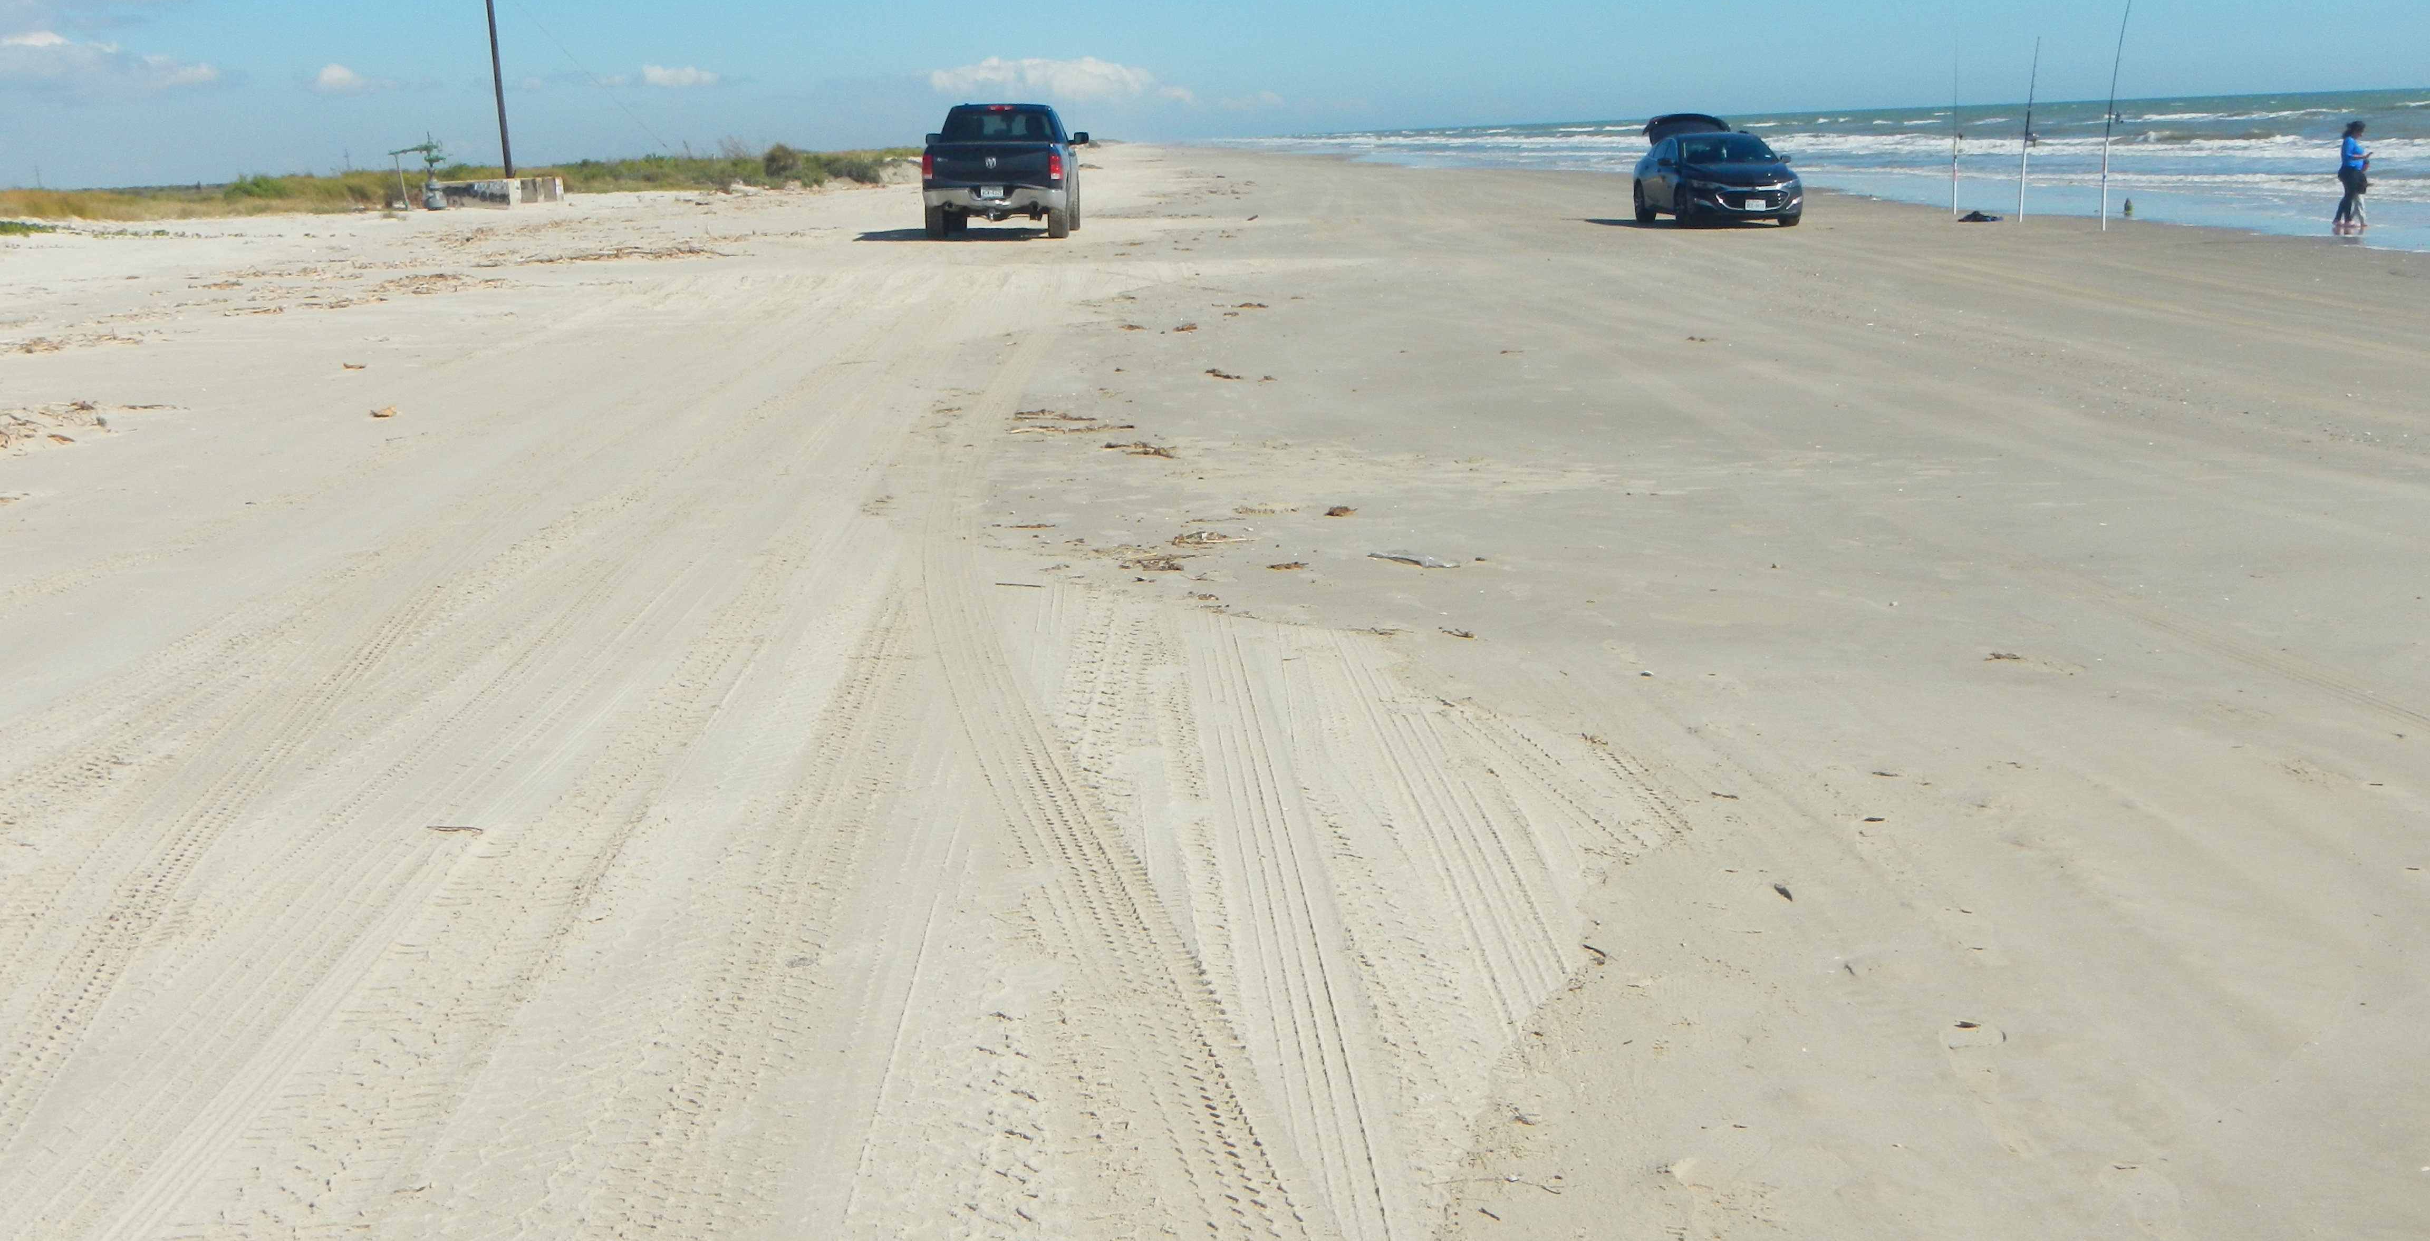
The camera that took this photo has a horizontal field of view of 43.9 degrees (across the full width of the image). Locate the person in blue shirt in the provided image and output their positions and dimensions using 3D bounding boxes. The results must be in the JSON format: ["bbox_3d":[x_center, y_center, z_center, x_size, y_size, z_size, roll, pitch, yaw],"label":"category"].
[{"bbox_3d":[17.634,-6.923,46.807,0.560,1.610,0.480,0,9,15],"label":"person in blue shirt"}]

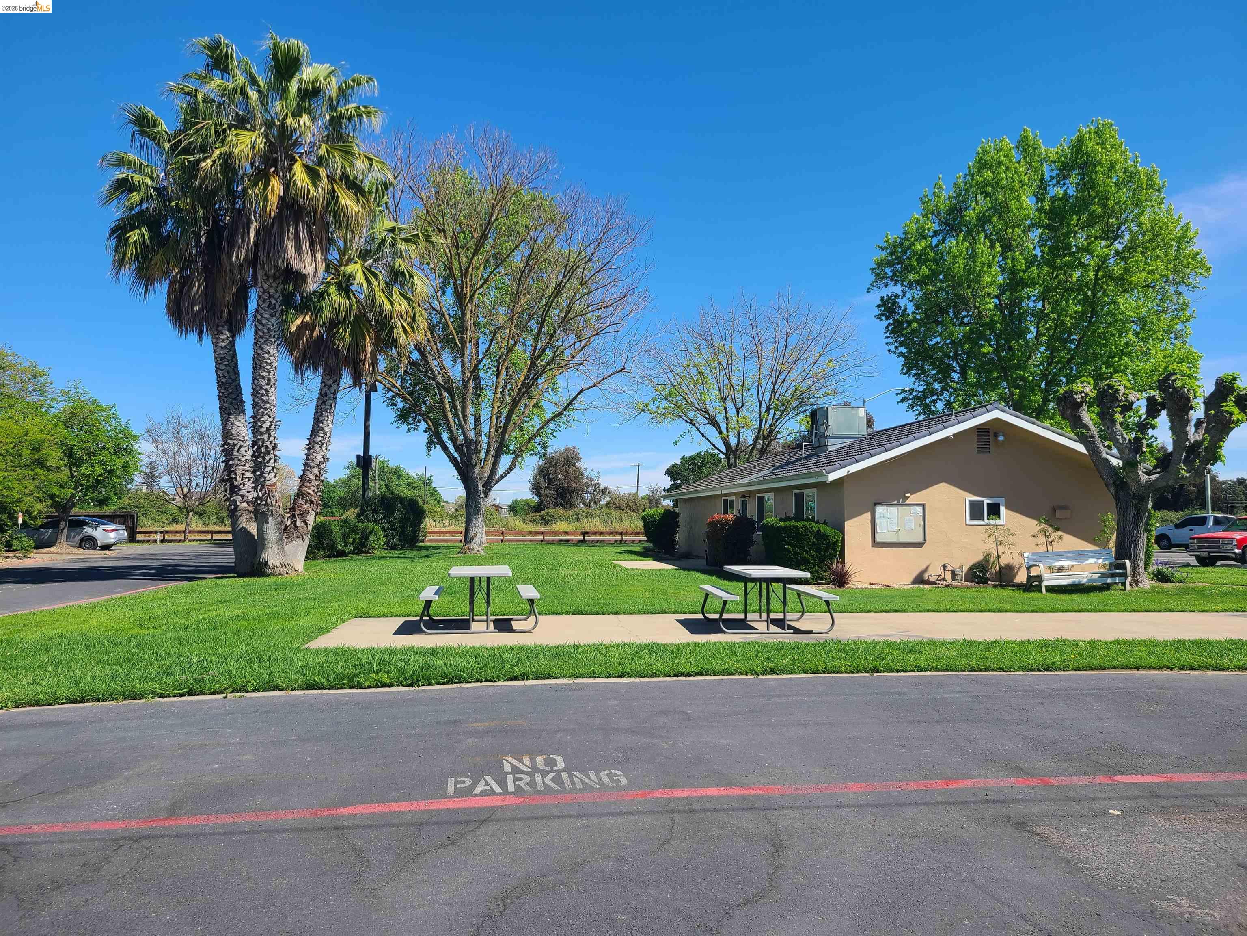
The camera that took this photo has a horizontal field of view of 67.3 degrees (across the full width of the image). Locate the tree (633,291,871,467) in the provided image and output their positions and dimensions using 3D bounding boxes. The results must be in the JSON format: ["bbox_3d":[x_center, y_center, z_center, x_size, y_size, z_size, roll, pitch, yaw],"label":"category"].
[{"bbox_3d":[6.344,-2.426,46.200,11.777,12.741,11.000,0,-3,0],"label":"tree"}]

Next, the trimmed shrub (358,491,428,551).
[{"bbox_3d":[-10.559,2.402,42.739,3.026,2.715,2.751,1,-3,-14],"label":"trimmed shrub"}]

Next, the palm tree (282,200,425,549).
[{"bbox_3d":[-7.243,-2.212,25.155,3.823,9.950,3.800,0,-3,0],"label":"palm tree"}]

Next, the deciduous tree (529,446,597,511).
[{"bbox_3d":[-5.731,2.108,89.074,6.378,8.410,6.261,0,-3,-4],"label":"deciduous tree"}]

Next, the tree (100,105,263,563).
[{"bbox_3d":[-11.461,-3.564,24.824,4.150,12.658,3.944,2,-3,-25],"label":"tree"}]

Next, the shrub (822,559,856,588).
[{"bbox_3d":[4.621,2.241,20.046,0.715,0.580,0.729,-1,-3,13],"label":"shrub"}]

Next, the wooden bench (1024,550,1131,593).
[{"bbox_3d":[9.003,2.045,18.655,1.943,0.830,0.668,1,-3,-11],"label":"wooden bench"}]

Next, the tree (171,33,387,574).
[{"bbox_3d":[-9.268,-4.568,25.182,5.819,14.644,5.400,0,-3,0],"label":"tree"}]

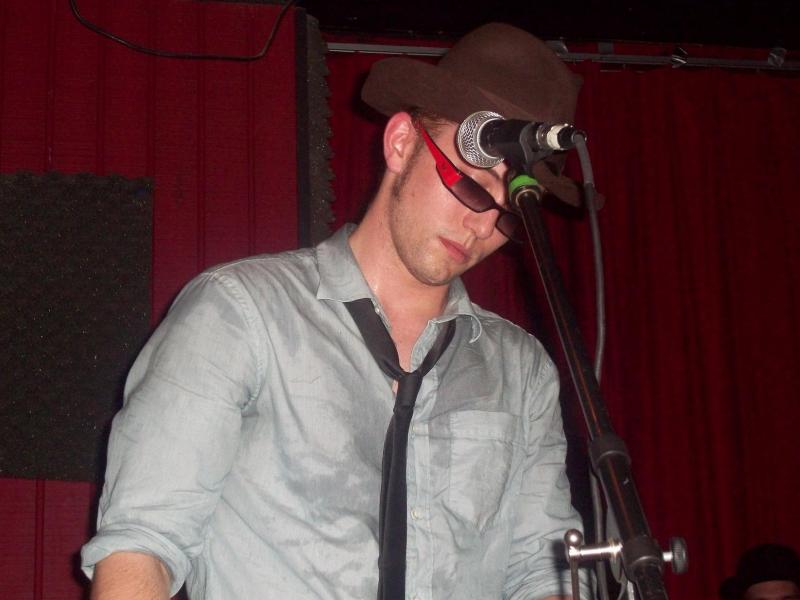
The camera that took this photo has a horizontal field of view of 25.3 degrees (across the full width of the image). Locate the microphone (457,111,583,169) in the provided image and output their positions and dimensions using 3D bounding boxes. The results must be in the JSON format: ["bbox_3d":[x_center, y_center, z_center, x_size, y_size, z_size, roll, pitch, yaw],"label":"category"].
[{"bbox_3d":[0.100,-0.140,1.525,0.051,0.051,0.180,4,2,-21],"label":"microphone"}]

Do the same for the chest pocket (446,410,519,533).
[{"bbox_3d":[0.087,0.180,1.890,0.100,0.130,0.025,7,-5,-40],"label":"chest pocket"}]

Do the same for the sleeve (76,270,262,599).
[{"bbox_3d":[-0.233,0.138,1.850,0.140,0.325,0.145,24,-24,-25],"label":"sleeve"}]

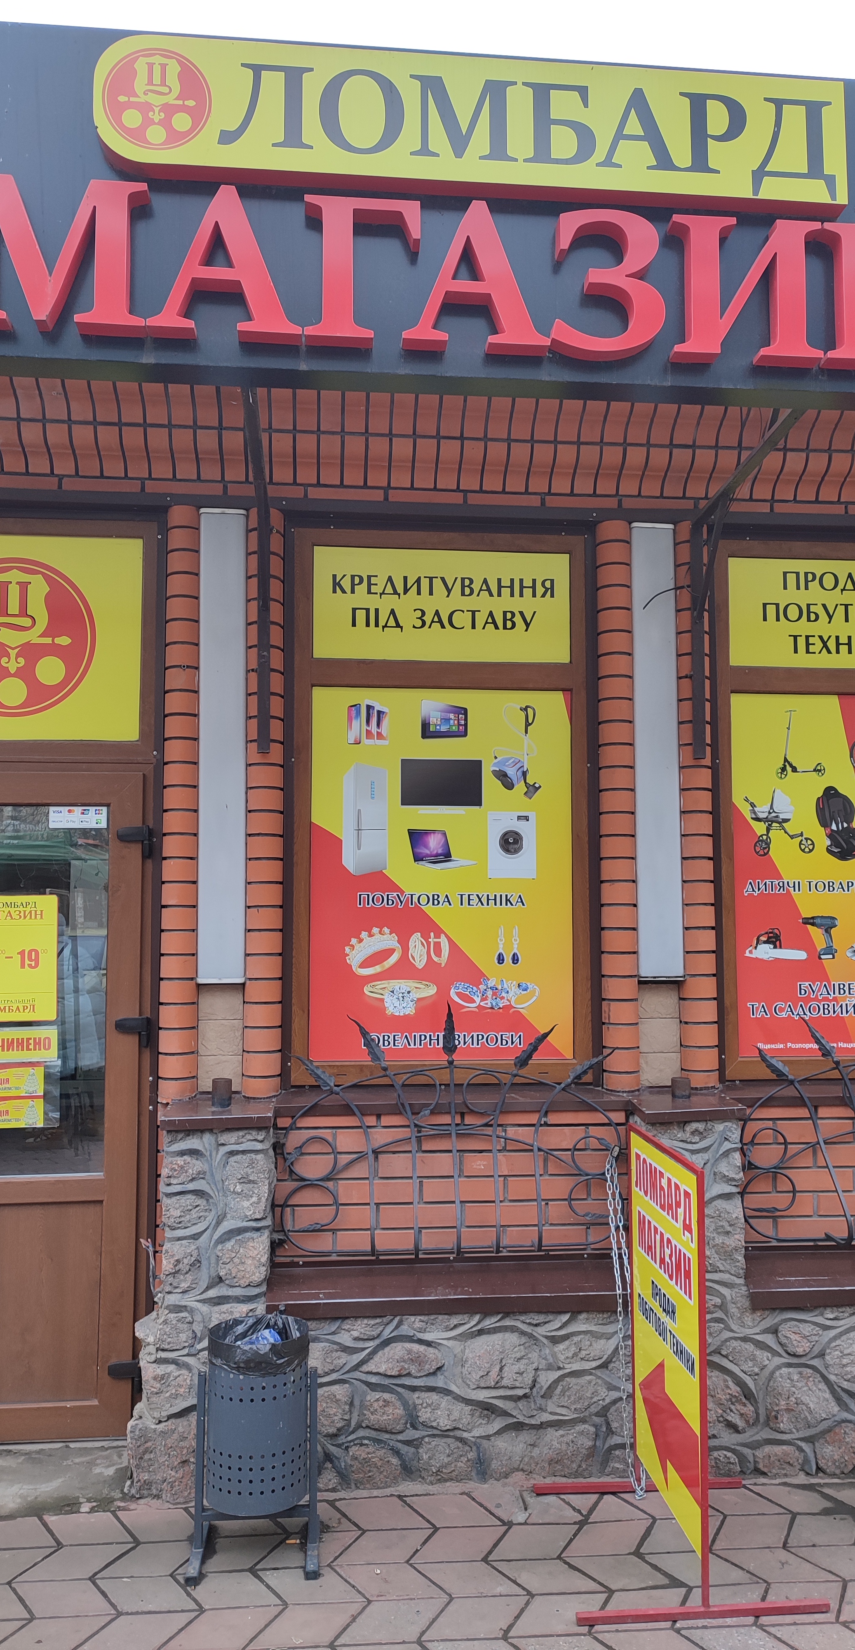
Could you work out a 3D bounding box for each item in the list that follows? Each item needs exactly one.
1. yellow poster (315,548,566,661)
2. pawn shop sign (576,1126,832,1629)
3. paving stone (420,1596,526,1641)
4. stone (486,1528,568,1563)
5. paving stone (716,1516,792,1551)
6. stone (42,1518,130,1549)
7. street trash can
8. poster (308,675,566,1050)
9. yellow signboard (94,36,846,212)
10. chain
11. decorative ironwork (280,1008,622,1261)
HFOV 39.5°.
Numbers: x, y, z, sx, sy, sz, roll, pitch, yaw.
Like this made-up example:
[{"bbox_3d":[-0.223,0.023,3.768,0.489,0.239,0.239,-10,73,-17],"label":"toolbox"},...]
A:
[{"bbox_3d":[0.054,-0.719,3.905,0.847,0.366,0.020,0,-5,-5],"label":"yellow poster"},{"bbox_3d":[0.639,1.387,3.202,0.615,1.040,0.645,0,-4,-5],"label":"pawn shop sign"},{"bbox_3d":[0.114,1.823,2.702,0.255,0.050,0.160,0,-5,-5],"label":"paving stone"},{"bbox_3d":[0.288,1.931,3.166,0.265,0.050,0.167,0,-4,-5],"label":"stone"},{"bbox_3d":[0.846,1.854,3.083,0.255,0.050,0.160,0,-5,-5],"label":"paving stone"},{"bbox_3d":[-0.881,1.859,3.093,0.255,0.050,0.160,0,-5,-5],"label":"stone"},{"bbox_3d":[-0.434,1.545,2.994,0.315,0.560,0.270,0,-5,-5],"label":"street trash can"},{"bbox_3d":[0.053,0.150,3.871,0.852,1.199,0.020,0,-4,-5],"label":"poster"},{"bbox_3d":[0.128,-1.713,2.937,1.845,0.319,0.070,0,-4,-5],"label":"yellow signboard"},{"bbox_3d":[0.583,1.443,3.510,0.120,0.970,0.120,0,-4,-5],"label":"chain"},{"bbox_3d":[0.070,0.899,3.548,1.030,0.725,0.200,0,-5,-5],"label":"decorative ironwork"}]

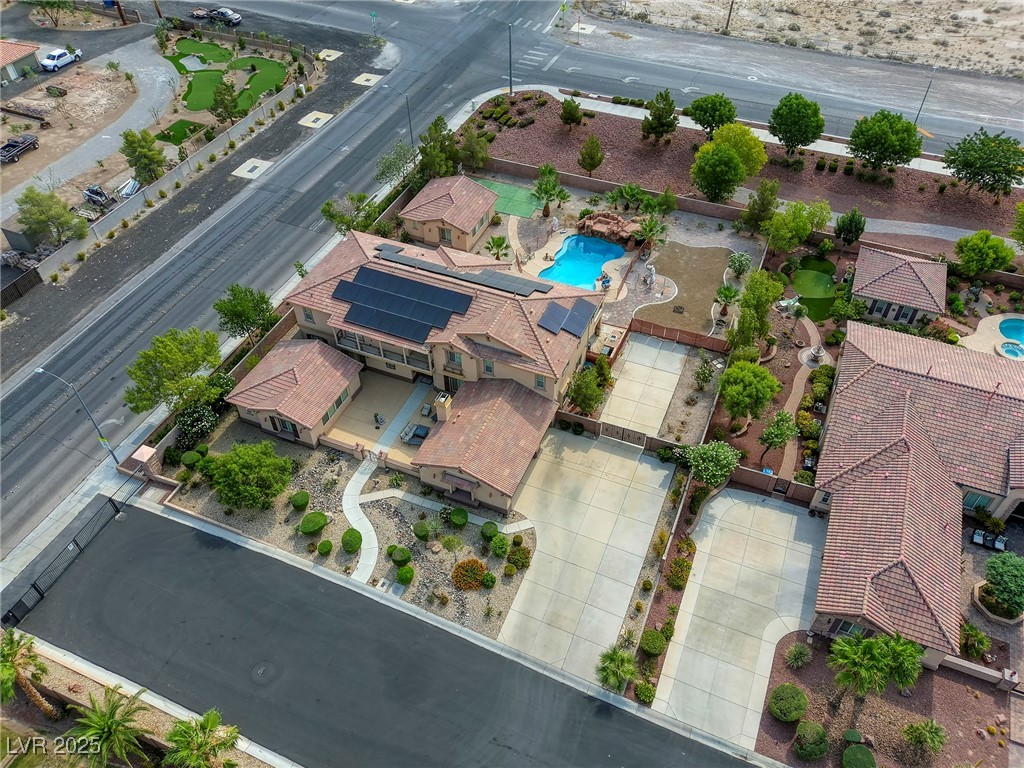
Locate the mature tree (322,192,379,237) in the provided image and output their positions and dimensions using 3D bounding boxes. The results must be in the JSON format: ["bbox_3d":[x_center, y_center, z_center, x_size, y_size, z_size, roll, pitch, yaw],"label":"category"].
[{"bbox_3d":[-16.807,-17.465,80.630,5.800,5.000,5.800,0,45,0],"label":"mature tree"}]

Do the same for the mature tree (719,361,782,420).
[{"bbox_3d":[18.843,1.012,61.460,4.850,5.900,4.850,0,45,0],"label":"mature tree"}]

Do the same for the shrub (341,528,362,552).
[{"bbox_3d":[-11.350,11.180,54.687,1.420,1.600,1.420,0,45,0],"label":"shrub"}]

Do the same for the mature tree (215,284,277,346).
[{"bbox_3d":[-22.572,-5.490,65.864,4.970,6.230,4.970,17,48,16],"label":"mature tree"}]

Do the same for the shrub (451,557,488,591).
[{"bbox_3d":[-2.812,12.758,51.501,2.320,1.050,2.320,0,46,0],"label":"shrub"}]

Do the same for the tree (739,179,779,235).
[{"bbox_3d":[25.831,-18.378,80.631,3.560,6.740,3.560,0,46,0],"label":"tree"}]

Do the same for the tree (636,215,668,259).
[{"bbox_3d":[14.087,-14.829,77.454,3.060,4.400,3.060,0,46,0],"label":"tree"}]

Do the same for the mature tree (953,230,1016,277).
[{"bbox_3d":[46.236,-12.378,75.764,5.320,5.260,5.320,0,46,0],"label":"mature tree"}]

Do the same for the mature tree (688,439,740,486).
[{"bbox_3d":[15.075,6.598,58.202,3.910,4.390,3.910,0,46,0],"label":"mature tree"}]

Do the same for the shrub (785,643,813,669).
[{"bbox_3d":[17.635,16.752,47.433,1.580,1.000,1.580,17,48,16],"label":"shrub"}]

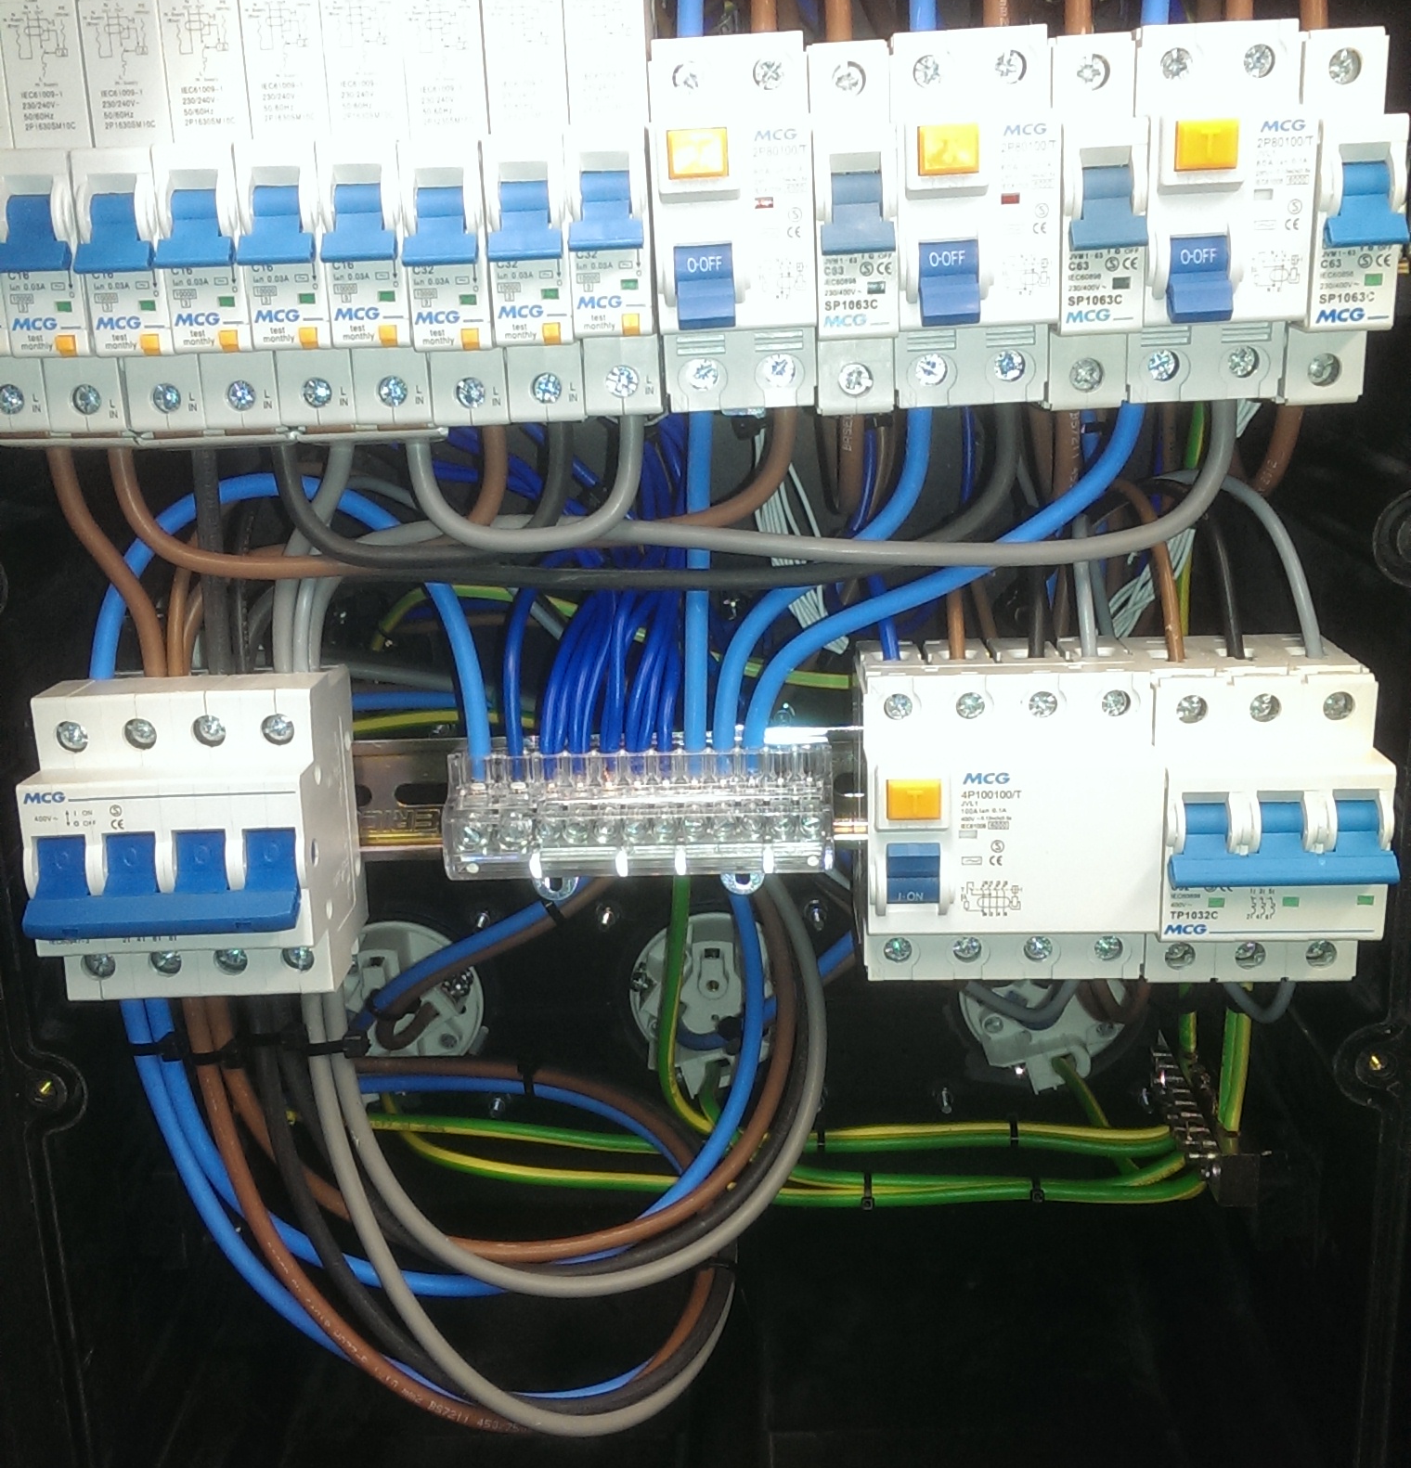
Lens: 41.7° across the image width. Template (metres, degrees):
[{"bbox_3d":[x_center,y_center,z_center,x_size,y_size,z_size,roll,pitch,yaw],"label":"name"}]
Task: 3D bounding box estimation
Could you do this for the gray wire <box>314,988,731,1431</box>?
[{"bbox_3d":[-0.052,0.130,0.542,0.116,0.130,0.076,-1,15,3],"label":"gray wire"}]

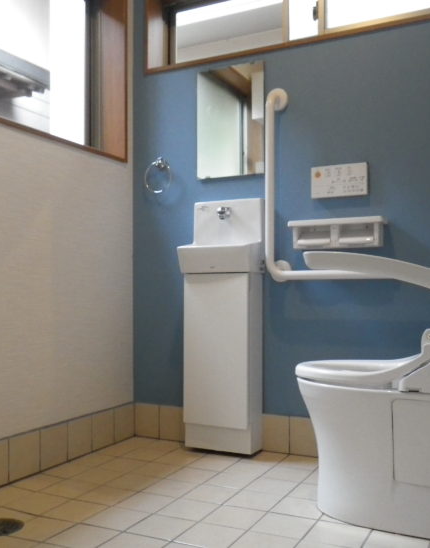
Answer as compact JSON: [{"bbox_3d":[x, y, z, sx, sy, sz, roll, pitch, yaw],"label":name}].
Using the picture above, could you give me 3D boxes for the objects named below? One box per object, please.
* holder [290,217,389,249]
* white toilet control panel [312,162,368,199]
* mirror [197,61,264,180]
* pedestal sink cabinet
[{"bbox_3d":[0.457,-0.148,2.207,0.351,0.108,0.107,-2,-3,26],"label":"holder"},{"bbox_3d":[0.475,-0.353,2.251,0.216,0.119,0.025,-2,-3,26],"label":"white toilet control panel"},{"bbox_3d":[0.061,-0.636,2.472,0.306,0.461,0.015,-2,-3,26],"label":"mirror"},{"bbox_3d":[0.025,0.203,2.371,0.306,1.015,0.172,-2,-3,26],"label":"pedestal sink cabinet"}]

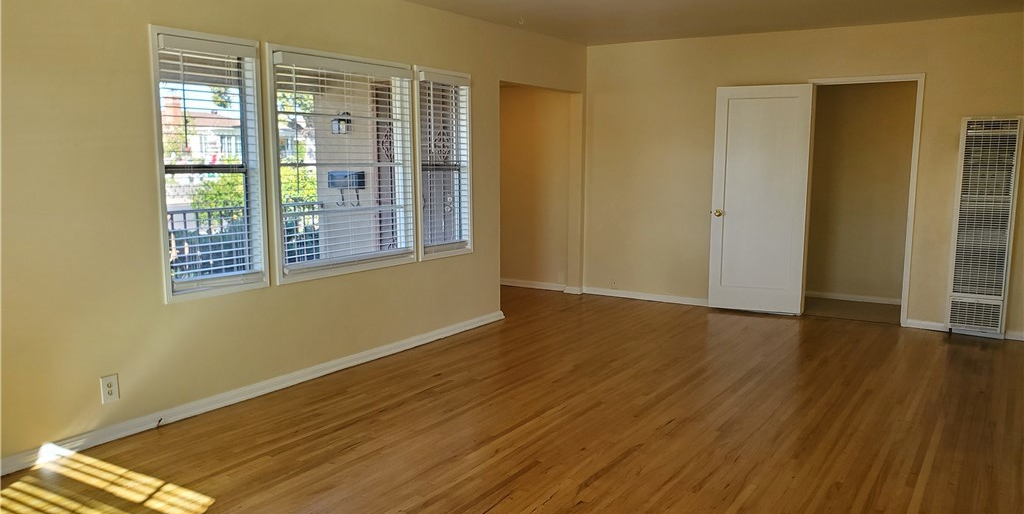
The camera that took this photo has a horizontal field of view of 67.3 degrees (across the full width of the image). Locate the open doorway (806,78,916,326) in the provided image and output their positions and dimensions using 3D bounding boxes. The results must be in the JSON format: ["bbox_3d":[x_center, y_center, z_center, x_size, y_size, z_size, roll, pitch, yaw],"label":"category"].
[{"bbox_3d":[2.922,-0.443,6.520,0.818,1.995,0.120,5,9,34],"label":"open doorway"}]

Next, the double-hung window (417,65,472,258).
[{"bbox_3d":[-0.519,-0.711,5.848,0.065,1.304,0.599,5,9,34],"label":"double-hung window"}]

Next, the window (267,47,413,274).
[{"bbox_3d":[-1.090,-0.594,5.039,0.110,1.382,1.241,5,9,34],"label":"window"}]

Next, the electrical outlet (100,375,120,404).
[{"bbox_3d":[-1.983,0.647,3.792,0.008,0.133,0.087,5,9,34],"label":"electrical outlet"}]

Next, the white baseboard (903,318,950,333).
[{"bbox_3d":[3.401,0.554,6.303,0.327,0.075,0.018,5,9,34],"label":"white baseboard"}]

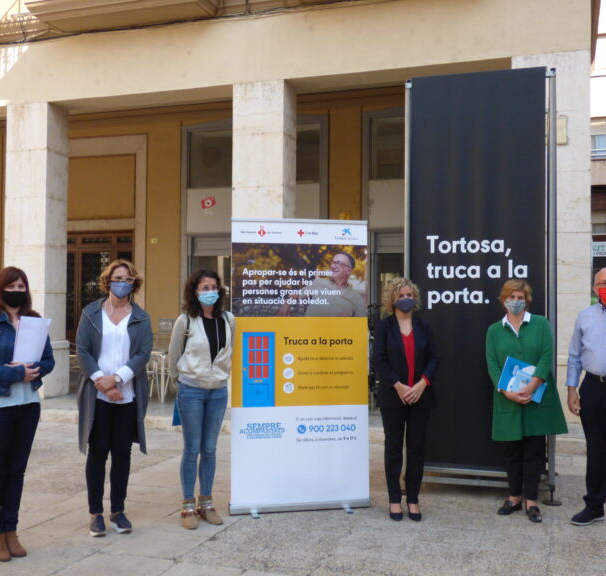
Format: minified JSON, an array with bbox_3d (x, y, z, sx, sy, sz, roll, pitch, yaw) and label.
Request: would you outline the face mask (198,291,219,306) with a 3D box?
[{"bbox_3d":[-0.642,0.071,4.950,0.145,0.110,0.100,1,-1,-25],"label":"face mask"}]

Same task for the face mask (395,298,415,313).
[{"bbox_3d":[0.717,0.119,5.120,0.143,0.110,0.100,1,-1,-3],"label":"face mask"}]

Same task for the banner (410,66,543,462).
[{"bbox_3d":[1.354,-0.131,5.650,1.030,3.050,0.080,0,-1,16],"label":"banner"}]

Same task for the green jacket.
[{"bbox_3d":[1.594,0.645,5.220,0.540,0.900,0.350,0,-1,21],"label":"green jacket"}]

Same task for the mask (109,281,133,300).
[{"bbox_3d":[-1.179,0.012,4.770,0.150,0.115,0.105,1,-1,-19],"label":"mask"}]

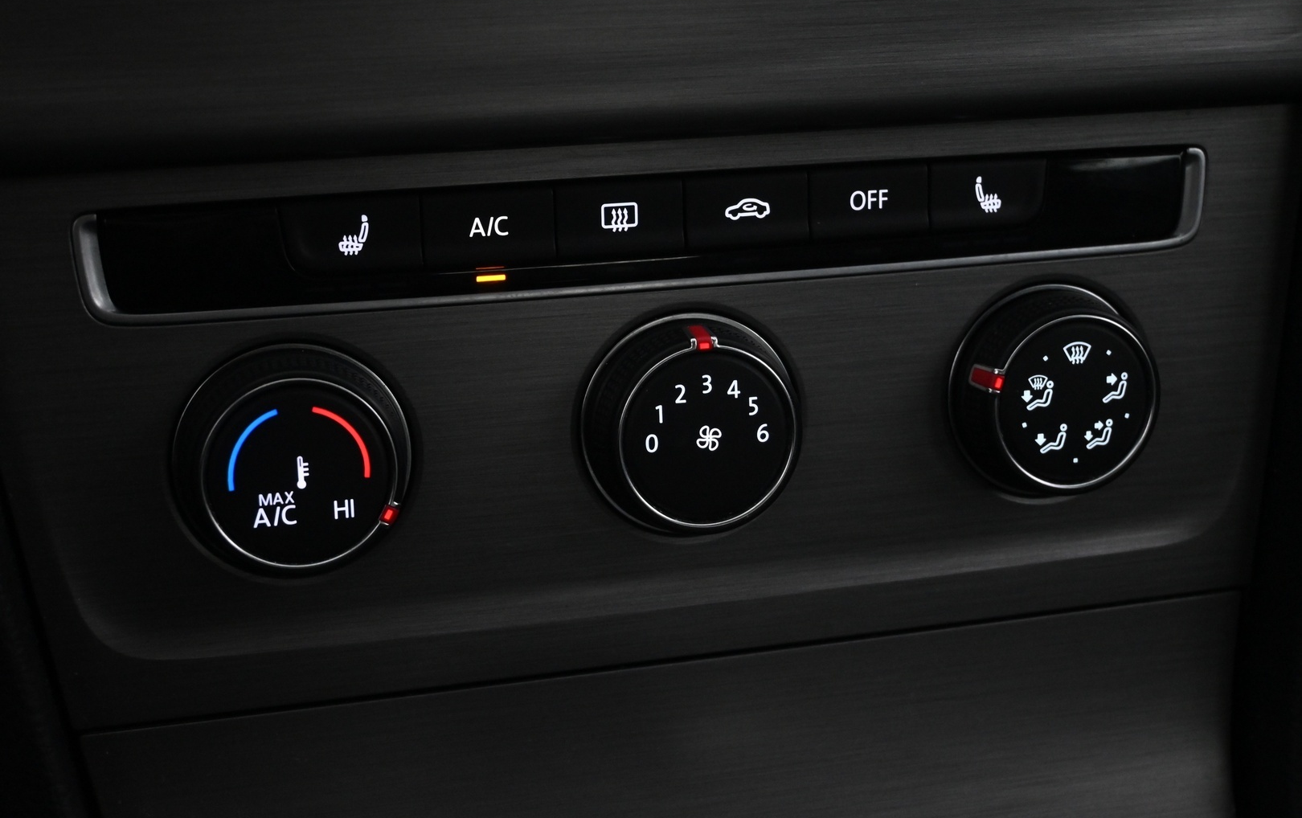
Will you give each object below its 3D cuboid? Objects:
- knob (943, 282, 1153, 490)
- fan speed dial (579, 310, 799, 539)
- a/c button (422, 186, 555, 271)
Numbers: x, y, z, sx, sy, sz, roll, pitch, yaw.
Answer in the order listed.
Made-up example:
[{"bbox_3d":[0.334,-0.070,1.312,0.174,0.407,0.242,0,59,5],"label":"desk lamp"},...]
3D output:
[{"bbox_3d":[0.076,-0.002,0.342,0.040,0.040,0.013,-5,11,-14],"label":"knob"},{"bbox_3d":[0.009,0.004,0.325,0.040,0.040,0.013,-5,11,-14],"label":"fan speed dial"},{"bbox_3d":[-0.028,-0.031,0.317,0.023,0.013,0.005,-5,11,-14],"label":"a/c button"}]

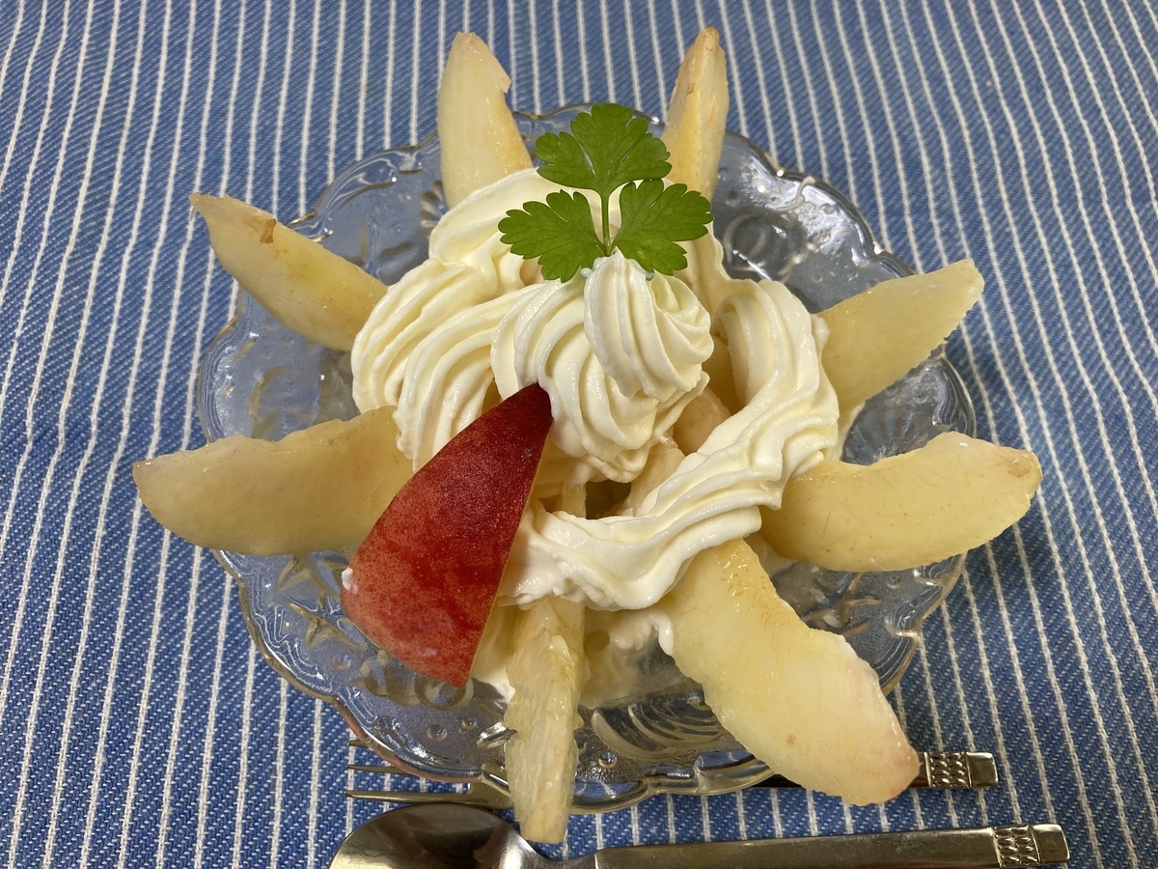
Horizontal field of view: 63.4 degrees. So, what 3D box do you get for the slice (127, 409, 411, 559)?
[{"bbox_3d":[-0.053,0.010,0.196,0.072,0.021,0.026,2,65,-8],"label":"slice"}]

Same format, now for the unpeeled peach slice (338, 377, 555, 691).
[{"bbox_3d":[-0.020,0.017,0.180,0.030,0.025,0.058,31,103,16],"label":"unpeeled peach slice"}]

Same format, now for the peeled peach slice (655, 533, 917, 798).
[{"bbox_3d":[0.033,0.040,0.183,0.029,0.021,0.068,-37,63,-17],"label":"peeled peach slice"}]

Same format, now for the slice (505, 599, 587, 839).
[{"bbox_3d":[-0.004,0.040,0.183,0.017,0.027,0.071,4,56,0],"label":"slice"}]

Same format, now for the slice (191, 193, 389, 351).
[{"bbox_3d":[-0.055,-0.031,0.212,0.064,0.022,0.023,29,67,-2],"label":"slice"}]

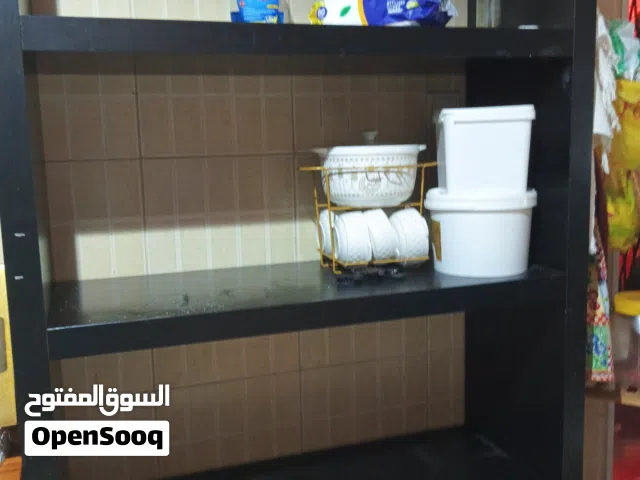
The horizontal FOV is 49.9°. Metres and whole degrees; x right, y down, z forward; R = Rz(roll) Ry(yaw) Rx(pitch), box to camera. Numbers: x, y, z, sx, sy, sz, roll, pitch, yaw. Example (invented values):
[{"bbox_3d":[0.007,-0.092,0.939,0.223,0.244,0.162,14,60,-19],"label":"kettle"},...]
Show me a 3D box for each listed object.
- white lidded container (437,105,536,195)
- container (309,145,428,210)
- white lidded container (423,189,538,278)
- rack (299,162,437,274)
[{"bbox_3d":[0.300,-0.166,1.287,0.164,0.155,0.164,-1,8,5],"label":"white lidded container"},{"bbox_3d":[0.102,-0.126,1.347,0.240,0.115,0.189,-4,9,-19],"label":"container"},{"bbox_3d":[0.305,-0.018,1.309,0.206,0.148,0.206,-1,8,0],"label":"white lidded container"},{"bbox_3d":[0.102,-0.048,1.357,0.293,0.203,0.194,-4,9,-19],"label":"rack"}]

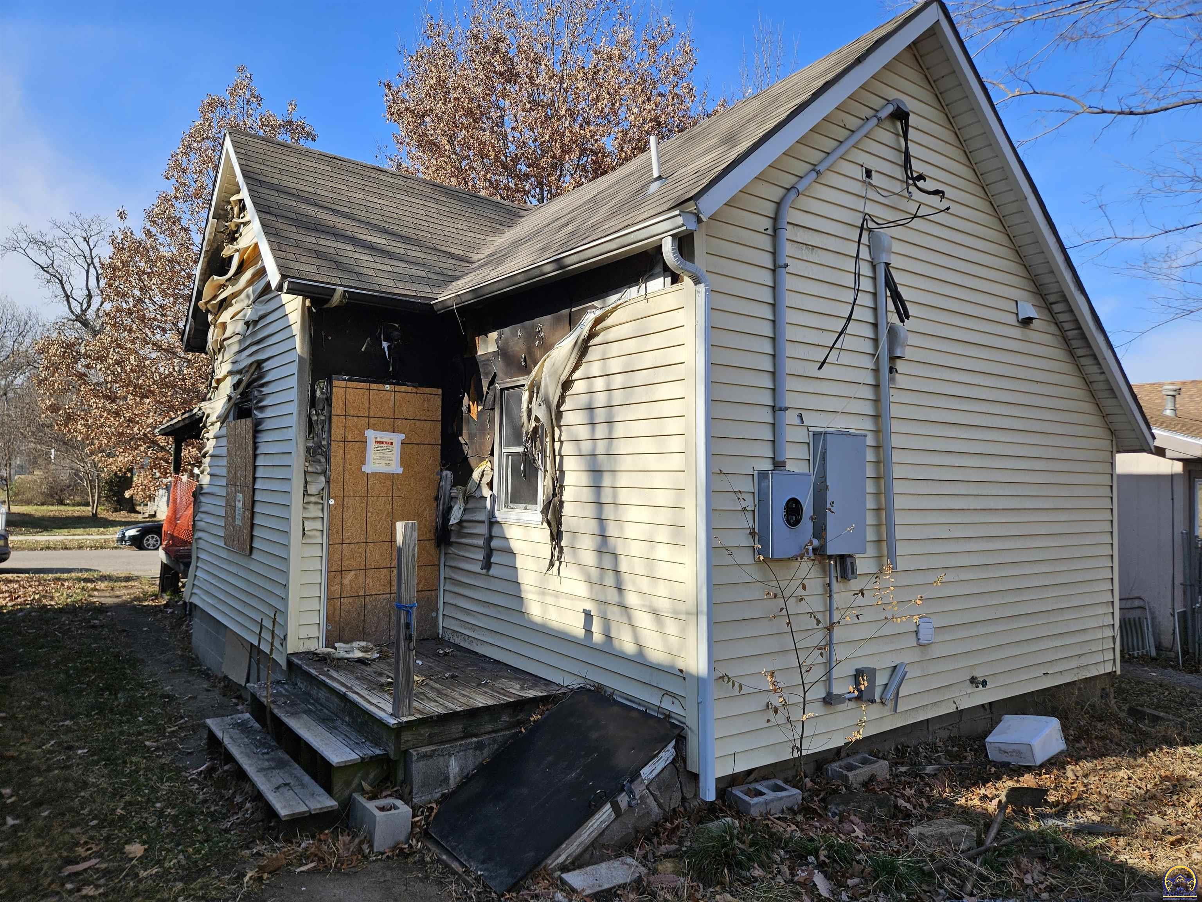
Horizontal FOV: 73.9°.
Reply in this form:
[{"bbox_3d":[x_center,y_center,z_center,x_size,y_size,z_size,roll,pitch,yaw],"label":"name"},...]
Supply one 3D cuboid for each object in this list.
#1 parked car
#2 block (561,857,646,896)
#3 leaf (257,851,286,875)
[{"bbox_3d":[-13.300,2.460,26.500,4.800,1.460,1.820,2,-3,-35],"label":"parked car"},{"bbox_3d":[0.020,2.085,3.910,0.380,0.055,0.190,2,-3,-32],"label":"block"},{"bbox_3d":[-1.669,2.088,4.050,0.140,0.030,0.110,0,22,0],"label":"leaf"}]

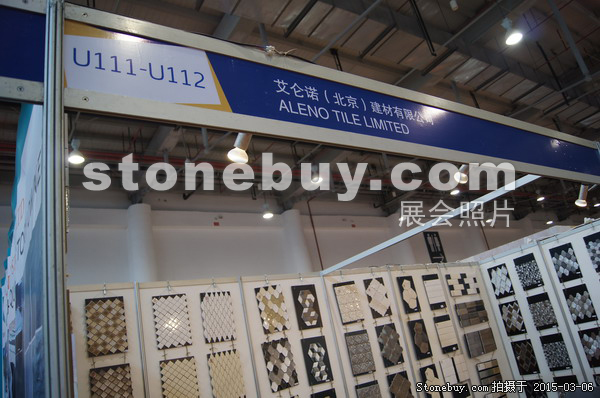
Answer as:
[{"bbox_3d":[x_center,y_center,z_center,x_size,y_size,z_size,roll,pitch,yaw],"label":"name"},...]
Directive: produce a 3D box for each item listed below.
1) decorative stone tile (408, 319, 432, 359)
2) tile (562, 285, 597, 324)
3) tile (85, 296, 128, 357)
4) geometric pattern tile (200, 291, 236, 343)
[{"bbox_3d":[1.444,1.685,5.391,0.283,0.441,0.022,3,-25,-35],"label":"decorative stone tile"},{"bbox_3d":[3.456,1.293,5.537,0.020,0.433,0.292,3,-23,-34],"label":"tile"},{"bbox_3d":[-1.543,1.018,3.593,0.292,0.449,0.020,3,-23,-36],"label":"tile"},{"bbox_3d":[-0.756,1.090,4.146,0.302,0.450,0.020,3,-23,-36],"label":"geometric pattern tile"}]

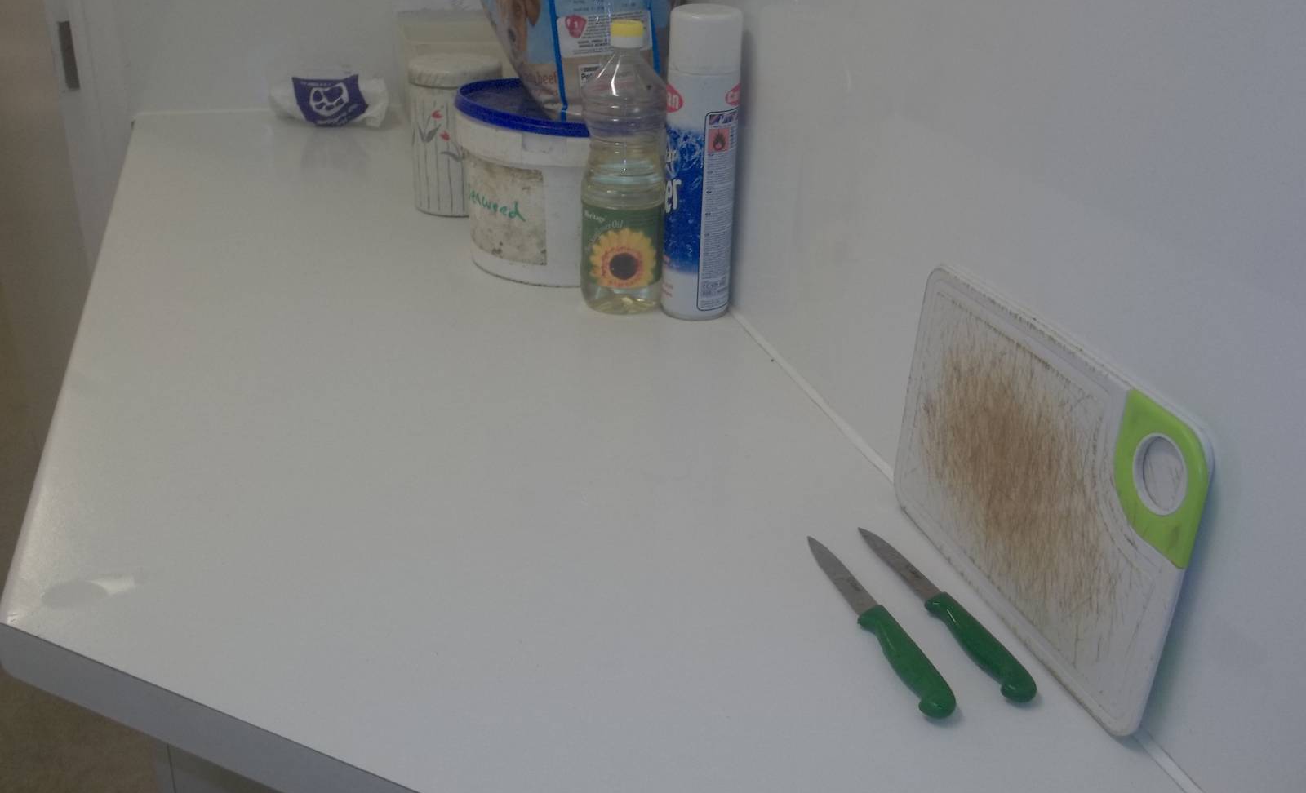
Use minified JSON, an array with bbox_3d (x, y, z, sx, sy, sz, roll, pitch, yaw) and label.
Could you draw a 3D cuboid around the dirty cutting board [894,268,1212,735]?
[{"bbox_3d":[0.218,0.046,0.725,0.010,0.174,0.273,-3,25,-17],"label":"dirty cutting board"}]

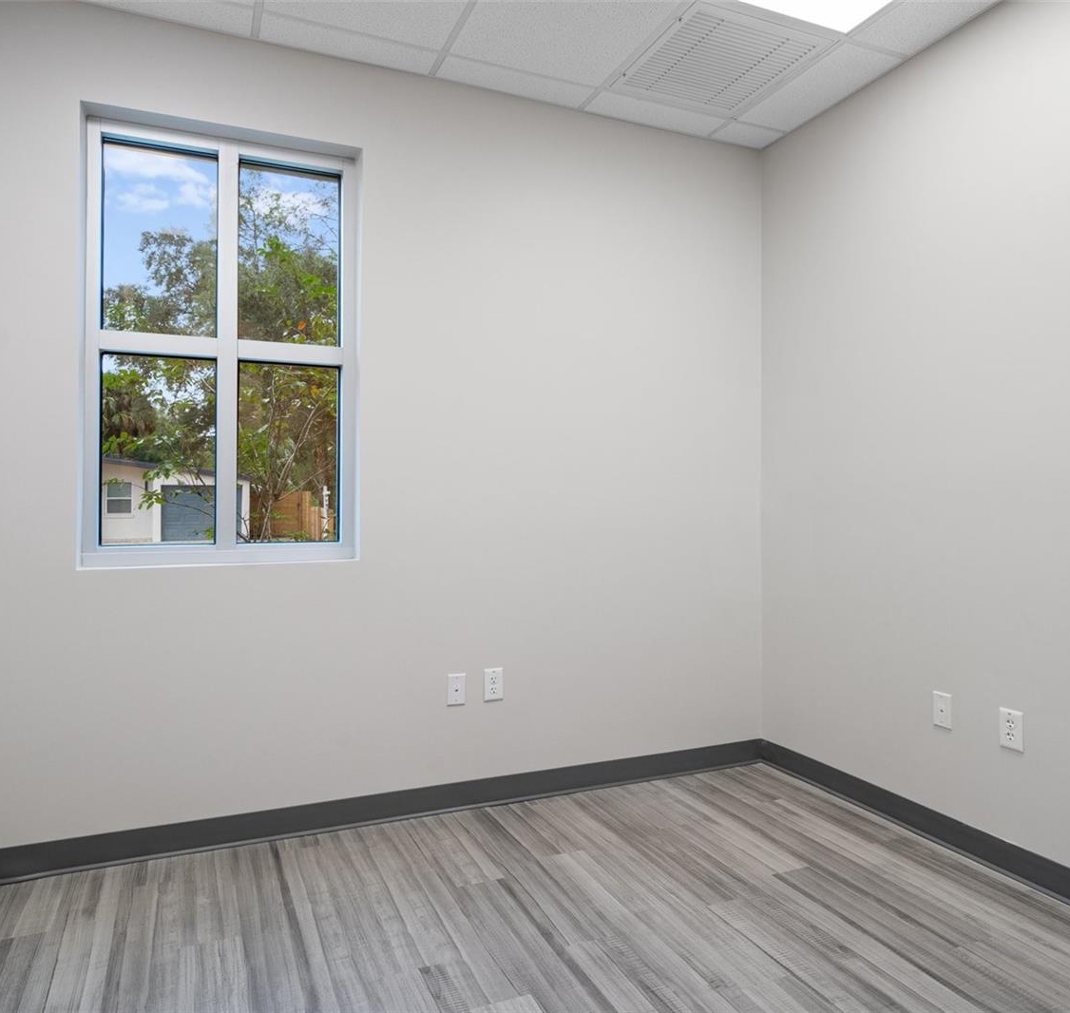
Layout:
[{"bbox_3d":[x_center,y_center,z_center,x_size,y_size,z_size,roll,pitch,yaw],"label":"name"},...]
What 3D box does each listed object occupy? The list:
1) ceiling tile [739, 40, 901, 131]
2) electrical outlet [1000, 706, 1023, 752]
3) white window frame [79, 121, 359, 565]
[{"bbox_3d":[1.078,-1.610,2.769,0.286,0.020,0.548,0,0,-23],"label":"ceiling tile"},{"bbox_3d":[1.474,0.694,2.223,0.006,0.118,0.072,0,0,-23],"label":"electrical outlet"},{"bbox_3d":[-1.073,-0.536,2.515,0.870,1.467,0.070,0,0,-23],"label":"white window frame"}]

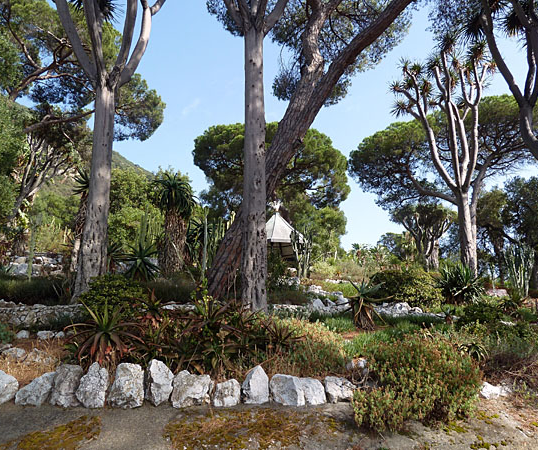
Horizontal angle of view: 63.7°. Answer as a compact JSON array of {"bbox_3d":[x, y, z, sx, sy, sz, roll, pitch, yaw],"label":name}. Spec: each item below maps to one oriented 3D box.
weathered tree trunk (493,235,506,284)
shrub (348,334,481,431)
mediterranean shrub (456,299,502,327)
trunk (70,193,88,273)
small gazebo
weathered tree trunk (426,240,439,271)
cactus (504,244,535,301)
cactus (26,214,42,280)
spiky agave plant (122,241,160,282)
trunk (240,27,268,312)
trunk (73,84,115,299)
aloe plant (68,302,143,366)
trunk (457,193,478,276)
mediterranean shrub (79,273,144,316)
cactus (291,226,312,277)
[{"bbox_3d":[10.639,1.592,20.000,0.526,2.308,0.500,0,-4,0],"label":"weathered tree trunk"},{"bbox_3d":[1.521,1.625,4.500,1.303,0.896,1.100,0,-4,0],"label":"shrub"},{"bbox_3d":[3.984,1.693,8.200,0.920,0.523,0.800,0,-5,0],"label":"mediterranean shrub"},{"bbox_3d":[-4.968,0.196,11.300,0.446,2.086,0.450,0,-4,0],"label":"trunk"},{"bbox_3d":[0.449,0.626,20.500,2.600,3.598,2.600,0,-5,0],"label":"small gazebo"},{"bbox_3d":[7.924,1.478,21.000,0.645,1.454,0.600,0,-4,0],"label":"weathered tree trunk"},{"bbox_3d":[8.349,1.556,14.500,1.004,1.941,0.950,0,-4,0],"label":"cactus"},{"bbox_3d":[-5.979,0.604,11.000,0.350,1.749,0.280,0,-5,0],"label":"cactus"},{"bbox_3d":[-3.203,0.935,10.800,0.947,0.977,0.900,0,-4,0],"label":"spiky agave plant"},{"bbox_3d":[-0.304,-1.144,8.500,0.500,5.724,0.490,0,-5,0],"label":"trunk"},{"bbox_3d":[-3.544,-0.680,8.800,0.785,4.346,0.680,0,-4,0],"label":"trunk"},{"bbox_3d":[-1.887,1.250,5.000,0.880,0.749,0.850,0,-5,0],"label":"aloe plant"},{"bbox_3d":[6.185,0.333,13.500,0.580,2.589,0.550,0,-5,0],"label":"trunk"},{"bbox_3d":[-2.872,1.285,7.900,1.167,0.766,1.100,0,-4,0],"label":"mediterranean shrub"},{"bbox_3d":[1.163,0.997,15.500,0.720,1.892,0.650,0,-5,0],"label":"cactus"}]

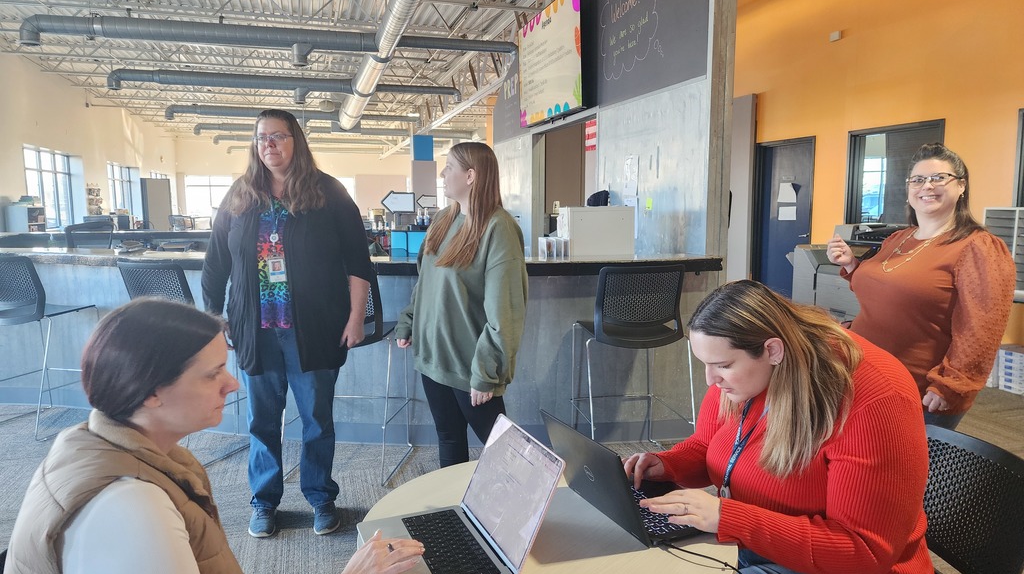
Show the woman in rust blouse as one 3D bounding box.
[{"bbox_3d":[1.327,0.318,2.254,0.420,1.570,0.490,-3,7,-23],"label":"woman in rust blouse"}]

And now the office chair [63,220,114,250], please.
[{"bbox_3d":[-4.034,0.009,6.496,0.600,1.200,0.600,-1,7,-11],"label":"office chair"}]

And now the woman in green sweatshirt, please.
[{"bbox_3d":[-0.193,0.244,2.708,0.480,1.615,0.330,4,8,30],"label":"woman in green sweatshirt"}]

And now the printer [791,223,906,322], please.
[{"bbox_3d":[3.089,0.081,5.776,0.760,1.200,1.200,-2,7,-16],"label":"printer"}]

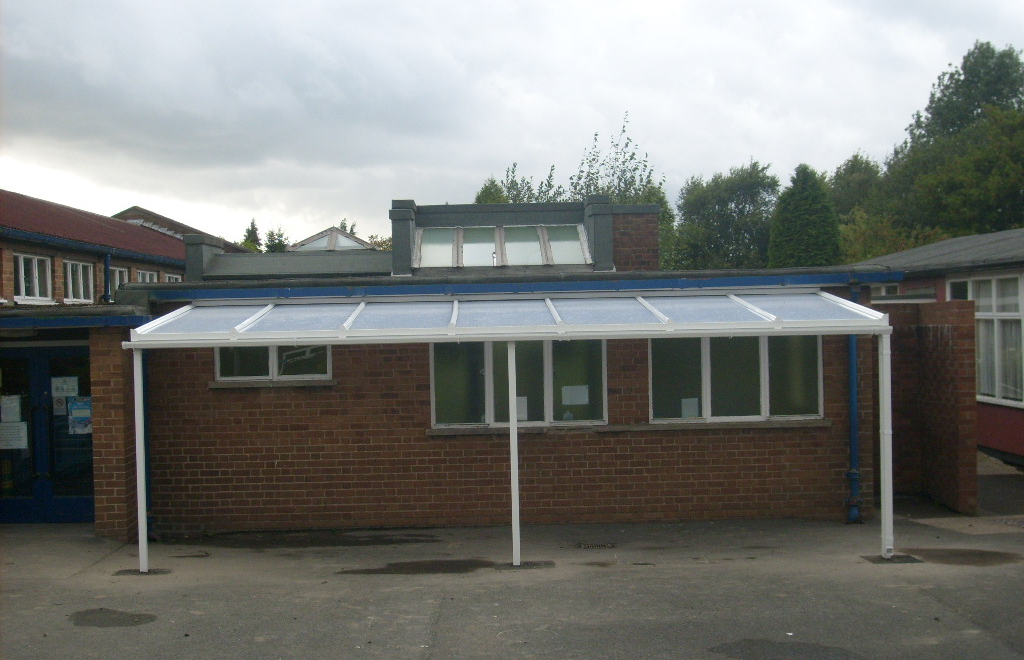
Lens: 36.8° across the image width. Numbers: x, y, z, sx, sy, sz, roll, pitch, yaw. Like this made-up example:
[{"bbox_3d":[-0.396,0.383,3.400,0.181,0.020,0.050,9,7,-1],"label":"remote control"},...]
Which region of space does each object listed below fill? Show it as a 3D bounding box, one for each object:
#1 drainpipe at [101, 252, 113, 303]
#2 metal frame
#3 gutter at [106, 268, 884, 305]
[{"bbox_3d":[-6.556,-0.850,24.900,0.150,0.830,0.130,-1,0,-1],"label":"drainpipe"},{"bbox_3d":[-0.024,0.875,15.492,7.039,2.540,2.930,-1,0,-1],"label":"metal frame"},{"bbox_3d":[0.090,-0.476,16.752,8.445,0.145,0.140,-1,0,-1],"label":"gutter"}]

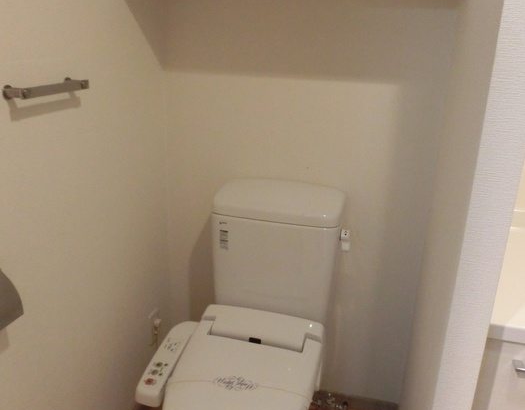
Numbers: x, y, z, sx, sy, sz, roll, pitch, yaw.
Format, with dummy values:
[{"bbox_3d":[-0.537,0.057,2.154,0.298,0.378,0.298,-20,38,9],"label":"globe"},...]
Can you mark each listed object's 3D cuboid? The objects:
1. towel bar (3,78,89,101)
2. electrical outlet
[{"bbox_3d":[-0.477,-0.262,1.091,0.049,0.028,0.233,7,20,13],"label":"towel bar"},{"bbox_3d":[-0.405,0.466,1.822,0.013,0.119,0.070,7,20,13],"label":"electrical outlet"}]

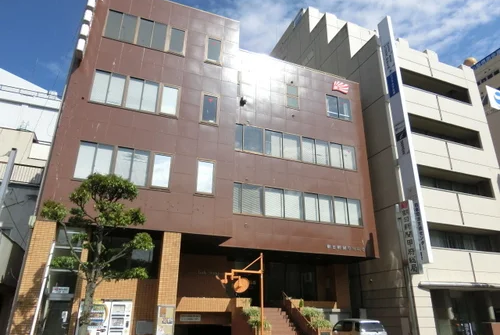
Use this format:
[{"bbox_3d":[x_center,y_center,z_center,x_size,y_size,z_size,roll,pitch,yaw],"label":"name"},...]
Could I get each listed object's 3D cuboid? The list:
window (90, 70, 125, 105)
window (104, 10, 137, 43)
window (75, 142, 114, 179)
[{"bbox_3d":[-6.174,-3.445,15.815,1.283,1.573,0.200,9,-23,-18],"label":"window"},{"bbox_3d":[-6.116,-6.651,17.120,1.283,1.558,0.200,9,-23,-18],"label":"window"},{"bbox_3d":[-5.940,-0.222,13.797,1.230,1.510,0.150,9,-23,-20],"label":"window"}]

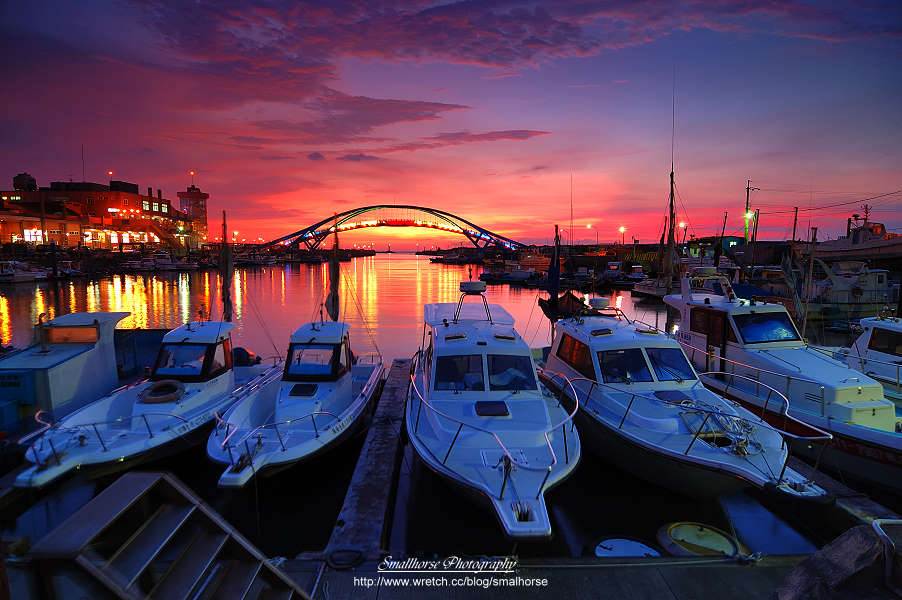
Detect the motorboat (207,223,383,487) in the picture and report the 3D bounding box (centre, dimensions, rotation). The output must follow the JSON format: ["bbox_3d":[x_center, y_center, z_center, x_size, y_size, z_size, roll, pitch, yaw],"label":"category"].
[{"bbox_3d":[-3.000,0.709,9.728,2.400,5.050,7.900,0,6,-2],"label":"motorboat"}]

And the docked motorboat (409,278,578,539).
[{"bbox_3d":[0.500,1.595,8.715,2.750,3.500,8.600,0,6,-3],"label":"docked motorboat"}]

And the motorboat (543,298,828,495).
[{"bbox_3d":[4.000,1.747,9.184,2.850,3.100,8.000,0,6,-2],"label":"motorboat"}]

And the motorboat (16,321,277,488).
[{"bbox_3d":[-6.050,2.013,9.765,2.550,2.450,7.900,-1,6,-5],"label":"motorboat"}]

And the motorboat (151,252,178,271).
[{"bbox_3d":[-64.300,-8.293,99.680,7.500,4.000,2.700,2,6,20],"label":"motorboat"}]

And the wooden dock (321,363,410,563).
[{"bbox_3d":[-1.410,2.711,10.291,0.700,0.350,9.900,0,6,-2],"label":"wooden dock"}]

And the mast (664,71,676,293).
[{"bbox_3d":[17.200,-9.143,35.236,0.700,17.200,0.700,0,6,0],"label":"mast"}]

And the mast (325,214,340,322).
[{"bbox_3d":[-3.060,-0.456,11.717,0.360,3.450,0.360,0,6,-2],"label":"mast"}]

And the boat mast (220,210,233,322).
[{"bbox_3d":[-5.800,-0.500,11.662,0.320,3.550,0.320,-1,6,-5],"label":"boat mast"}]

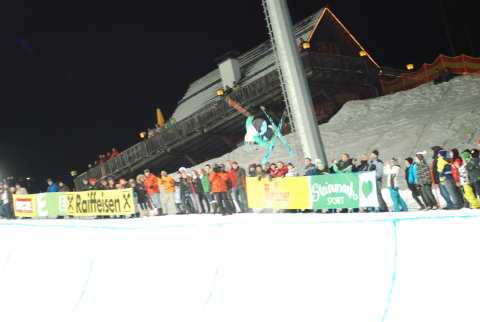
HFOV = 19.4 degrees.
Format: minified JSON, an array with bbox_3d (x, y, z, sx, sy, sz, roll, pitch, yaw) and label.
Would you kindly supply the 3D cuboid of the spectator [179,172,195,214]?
[{"bbox_3d":[-1.883,1.172,50.600,0.520,1.570,0.380,-13,-14,0],"label":"spectator"}]

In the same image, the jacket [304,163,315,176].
[{"bbox_3d":[2.242,0.454,43.935,0.400,0.700,0.550,1,-21,-40],"label":"jacket"}]

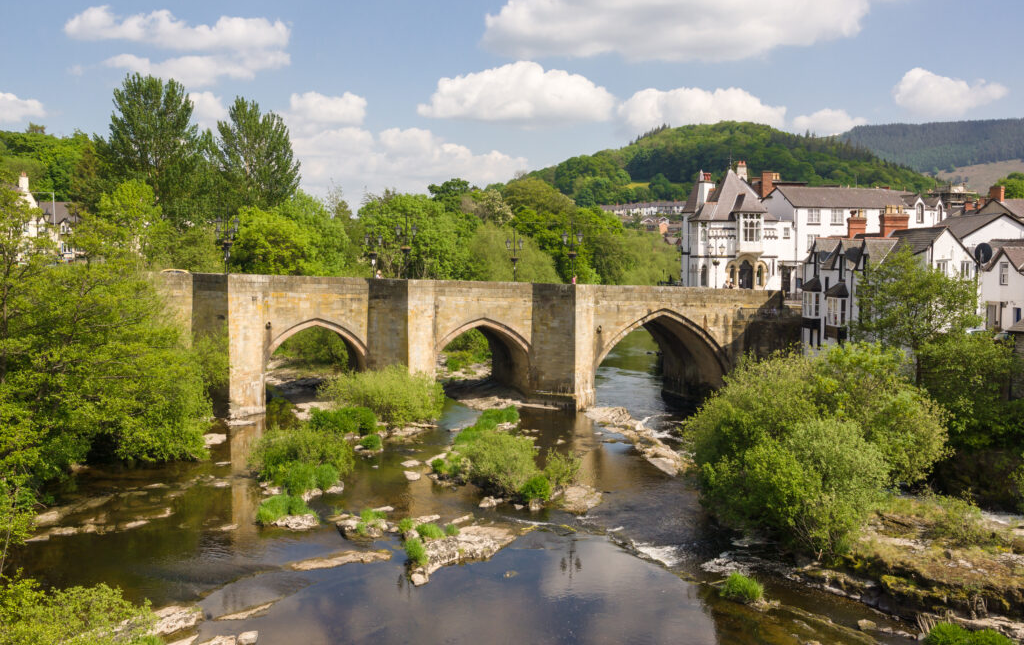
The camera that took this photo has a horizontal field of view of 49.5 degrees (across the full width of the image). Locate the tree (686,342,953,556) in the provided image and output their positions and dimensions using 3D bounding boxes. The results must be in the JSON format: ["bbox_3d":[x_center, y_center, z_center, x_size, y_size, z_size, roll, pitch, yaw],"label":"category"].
[{"bbox_3d":[8.825,3.312,32.800,7.400,5.250,6.800,0,2,0],"label":"tree"}]

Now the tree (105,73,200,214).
[{"bbox_3d":[-36.293,-13.684,112.000,9.600,22.000,9.000,0,2,0],"label":"tree"}]

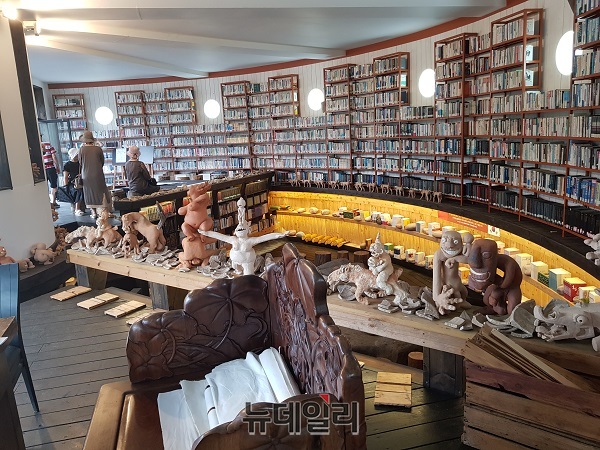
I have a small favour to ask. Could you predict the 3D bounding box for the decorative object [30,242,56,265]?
[{"bbox_3d":[-2.914,0.308,5.120,0.260,0.215,0.240,-13,15,-39],"label":"decorative object"}]

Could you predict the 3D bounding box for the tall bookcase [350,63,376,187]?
[{"bbox_3d":[1.332,-1.958,8.954,0.240,2.400,0.700,-11,13,-36],"label":"tall bookcase"}]

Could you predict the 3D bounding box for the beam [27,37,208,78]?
[{"bbox_3d":[-3.285,-3.172,8.840,0.400,0.200,5.150,0,11,19],"label":"beam"}]

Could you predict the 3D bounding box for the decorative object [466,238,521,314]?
[{"bbox_3d":[1.161,0.281,2.670,0.330,0.410,0.260,-14,16,-42],"label":"decorative object"}]

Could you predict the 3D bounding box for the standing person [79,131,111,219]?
[{"bbox_3d":[-3.814,-0.949,8.320,0.500,1.620,0.350,-6,11,-14],"label":"standing person"}]

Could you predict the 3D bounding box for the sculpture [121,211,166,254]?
[{"bbox_3d":[-1.535,0.076,4.420,0.420,0.390,0.210,-1,12,9],"label":"sculpture"}]

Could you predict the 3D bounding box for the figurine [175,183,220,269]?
[{"bbox_3d":[-0.874,0.002,3.860,0.330,0.690,0.310,-3,12,1],"label":"figurine"}]

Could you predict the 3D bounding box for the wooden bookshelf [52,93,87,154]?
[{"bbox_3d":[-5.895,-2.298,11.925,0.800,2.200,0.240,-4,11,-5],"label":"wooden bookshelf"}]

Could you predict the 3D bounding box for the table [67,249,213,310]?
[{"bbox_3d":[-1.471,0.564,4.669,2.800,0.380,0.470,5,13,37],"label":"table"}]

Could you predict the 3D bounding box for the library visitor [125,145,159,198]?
[{"bbox_3d":[-2.884,-0.779,8.200,0.500,1.220,0.600,1,12,18],"label":"library visitor"}]

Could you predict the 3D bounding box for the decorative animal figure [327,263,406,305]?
[{"bbox_3d":[0.436,0.358,2.910,0.510,0.240,0.190,-2,12,5],"label":"decorative animal figure"}]

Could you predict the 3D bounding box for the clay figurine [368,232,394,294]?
[{"bbox_3d":[0.528,0.232,2.900,0.180,0.390,0.165,-10,13,-29],"label":"clay figurine"}]

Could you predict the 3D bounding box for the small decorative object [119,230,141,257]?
[{"bbox_3d":[-1.649,0.176,4.360,0.130,0.225,0.210,6,15,38],"label":"small decorative object"}]

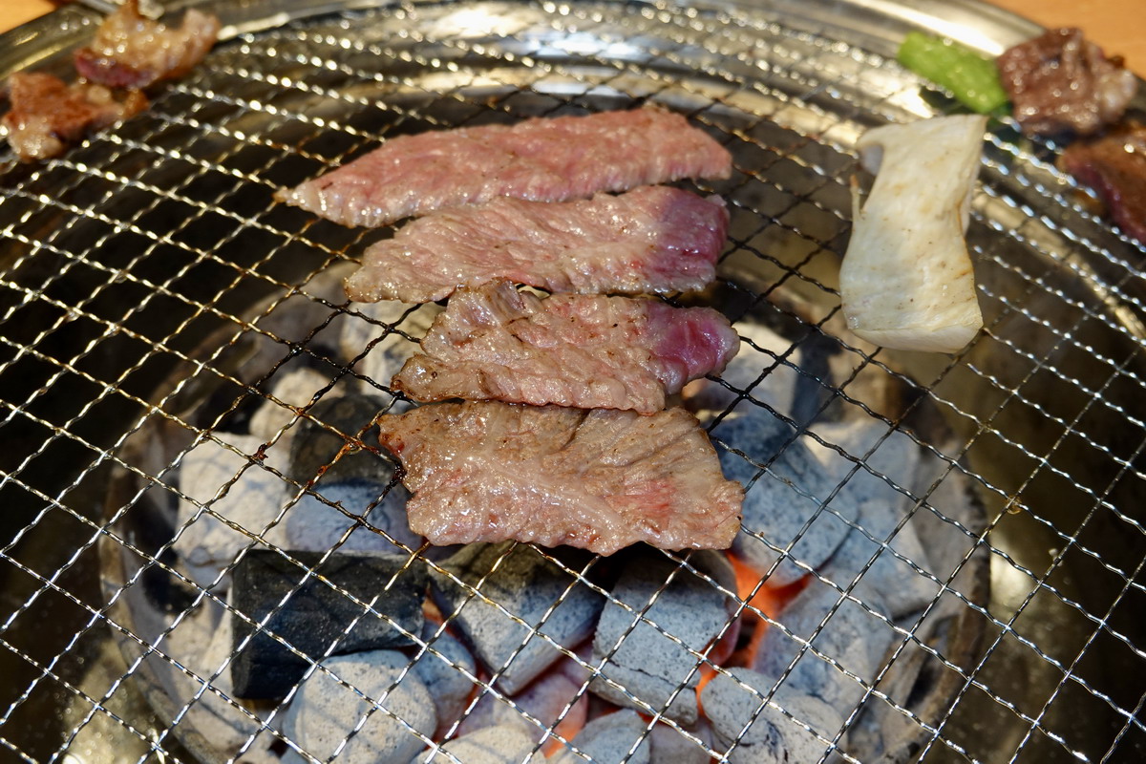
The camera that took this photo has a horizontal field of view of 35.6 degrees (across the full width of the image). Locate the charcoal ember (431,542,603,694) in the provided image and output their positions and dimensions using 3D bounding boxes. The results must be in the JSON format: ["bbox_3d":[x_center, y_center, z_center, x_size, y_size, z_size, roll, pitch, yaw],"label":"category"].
[{"bbox_3d":[-0.013,0.052,0.405,0.033,0.022,0.027,-22,49,-22],"label":"charcoal ember"}]

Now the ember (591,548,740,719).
[{"bbox_3d":[0.020,0.057,0.404,0.029,0.031,0.033,12,45,11],"label":"ember"}]

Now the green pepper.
[{"bbox_3d":[0.102,-0.083,0.478,0.013,0.012,0.033,-34,54,-31],"label":"green pepper"}]

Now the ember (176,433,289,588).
[{"bbox_3d":[-0.082,0.032,0.436,0.026,0.028,0.032,-2,44,-4],"label":"ember"}]

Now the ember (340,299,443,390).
[{"bbox_3d":[-0.048,-0.011,0.482,0.031,0.022,0.024,-2,44,-4],"label":"ember"}]

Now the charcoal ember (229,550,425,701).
[{"bbox_3d":[-0.054,0.055,0.400,0.041,0.026,0.025,0,44,-2],"label":"charcoal ember"}]

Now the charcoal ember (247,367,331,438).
[{"bbox_3d":[-0.073,0.007,0.468,0.024,0.019,0.021,9,44,7],"label":"charcoal ember"}]

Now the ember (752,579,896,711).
[{"bbox_3d":[0.058,0.061,0.411,0.029,0.024,0.028,-12,46,-14],"label":"ember"}]

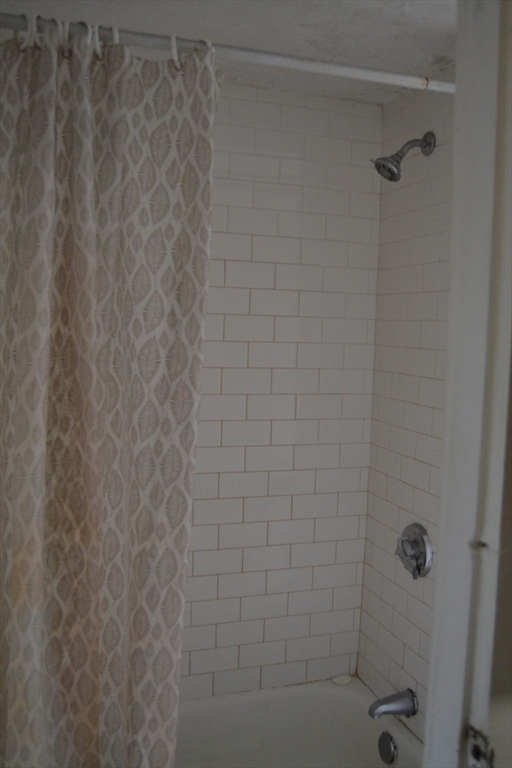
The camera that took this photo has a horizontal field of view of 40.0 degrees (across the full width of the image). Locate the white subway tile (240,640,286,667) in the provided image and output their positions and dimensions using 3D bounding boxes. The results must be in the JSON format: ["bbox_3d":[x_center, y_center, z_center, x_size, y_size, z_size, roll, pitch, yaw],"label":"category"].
[{"bbox_3d":[0.020,0.834,2.181,0.153,0.076,0.009,0,5,-18],"label":"white subway tile"}]

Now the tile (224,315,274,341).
[{"bbox_3d":[-0.020,-0.164,2.087,0.152,0.076,0.009,0,5,-18],"label":"tile"}]

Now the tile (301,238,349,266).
[{"bbox_3d":[0.209,-0.395,2.137,0.154,0.076,0.008,0,5,-19],"label":"tile"}]

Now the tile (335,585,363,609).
[{"bbox_3d":[0.293,0.685,2.259,0.103,0.076,0.009,0,5,-18],"label":"tile"}]

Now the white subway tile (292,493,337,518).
[{"bbox_3d":[0.183,0.382,2.202,0.154,0.076,0.008,0,5,-19],"label":"white subway tile"}]

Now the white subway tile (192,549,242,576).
[{"bbox_3d":[-0.114,0.529,2.100,0.153,0.076,0.009,0,5,-19],"label":"white subway tile"}]

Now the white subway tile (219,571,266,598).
[{"bbox_3d":[-0.042,0.614,2.155,0.152,0.076,0.009,0,5,-18],"label":"white subway tile"}]

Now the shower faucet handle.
[{"bbox_3d":[0.418,0.465,1.951,0.072,0.156,0.148,0,5,-18],"label":"shower faucet handle"}]

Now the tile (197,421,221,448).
[{"bbox_3d":[-0.176,0.148,2.068,0.152,0.076,0.009,0,5,-18],"label":"tile"}]

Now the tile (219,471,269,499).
[{"bbox_3d":[-0.037,0.304,2.128,0.152,0.076,0.009,0,5,-18],"label":"tile"}]

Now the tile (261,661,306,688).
[{"bbox_3d":[0.088,0.917,2.225,0.152,0.075,0.009,0,5,-18],"label":"tile"}]

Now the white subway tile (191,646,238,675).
[{"bbox_3d":[-0.125,0.833,2.132,0.153,0.076,0.009,0,5,-18],"label":"white subway tile"}]

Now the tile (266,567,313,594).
[{"bbox_3d":[0.102,0.606,2.181,0.153,0.076,0.009,0,5,-19],"label":"tile"}]

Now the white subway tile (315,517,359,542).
[{"bbox_3d":[0.256,0.460,2.234,0.154,0.076,0.008,0,5,-19],"label":"white subway tile"}]

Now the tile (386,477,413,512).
[{"bbox_3d":[0.424,0.321,2.057,0.008,0.076,0.152,0,5,-18],"label":"tile"}]

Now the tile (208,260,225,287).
[{"bbox_3d":[-0.165,-0.321,2.024,0.152,0.076,0.009,0,5,-18],"label":"tile"}]

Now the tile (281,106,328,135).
[{"bbox_3d":[0.144,-0.774,2.079,0.154,0.076,0.008,0,5,-19],"label":"tile"}]

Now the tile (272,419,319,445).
[{"bbox_3d":[0.119,0.148,2.153,0.152,0.076,0.008,0,5,-18],"label":"tile"}]

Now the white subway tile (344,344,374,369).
[{"bbox_3d":[0.318,-0.085,2.186,0.101,0.076,0.009,0,5,-19],"label":"white subway tile"}]

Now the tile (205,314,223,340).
[{"bbox_3d":[-0.166,-0.164,2.033,0.154,0.076,0.008,0,5,-19],"label":"tile"}]

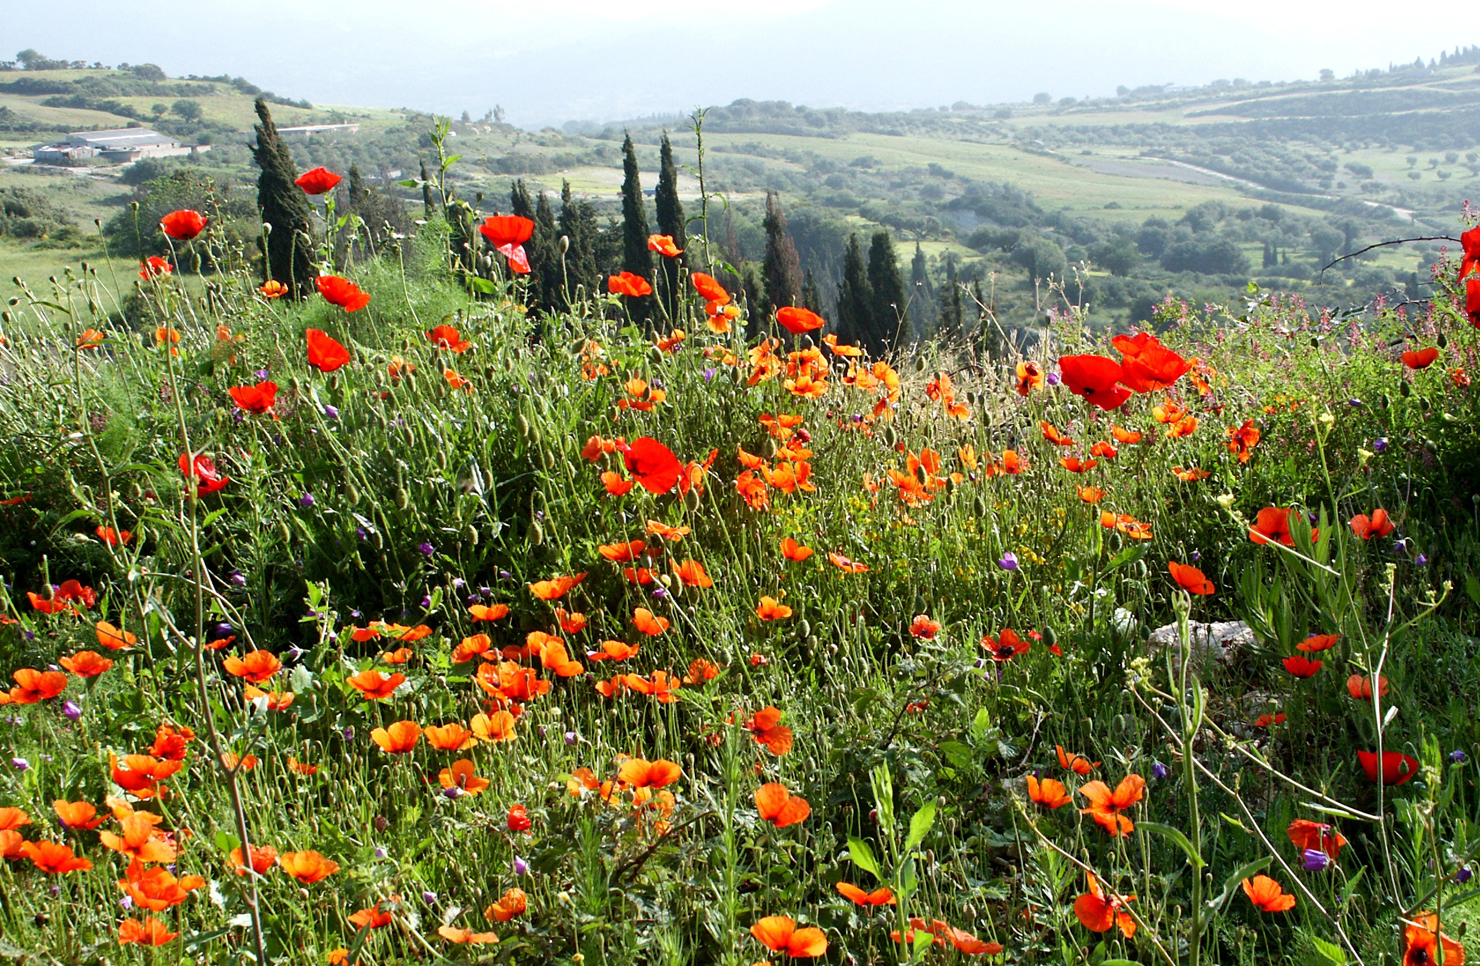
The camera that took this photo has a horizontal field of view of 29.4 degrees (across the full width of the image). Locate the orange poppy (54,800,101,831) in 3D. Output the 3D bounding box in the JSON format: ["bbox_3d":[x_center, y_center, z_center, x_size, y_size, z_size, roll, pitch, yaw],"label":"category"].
[{"bbox_3d":[-0.728,0.365,3.100,0.052,0.028,0.050,0,9,0],"label":"orange poppy"}]

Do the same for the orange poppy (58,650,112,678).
[{"bbox_3d":[-0.766,0.212,3.300,0.061,0.026,0.058,-3,13,0],"label":"orange poppy"}]

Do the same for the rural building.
[{"bbox_3d":[-121.020,-65.694,550.000,21.500,6.800,37.000,4,9,23],"label":"rural building"}]

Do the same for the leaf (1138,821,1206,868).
[{"bbox_3d":[0.375,0.314,2.450,0.058,0.039,0.022,-1,8,-6],"label":"leaf"}]

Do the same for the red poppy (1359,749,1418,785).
[{"bbox_3d":[0.736,0.322,3.200,0.069,0.034,0.064,0,9,0],"label":"red poppy"}]

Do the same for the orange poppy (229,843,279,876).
[{"bbox_3d":[-0.482,0.373,2.800,0.048,0.027,0.046,0,8,0],"label":"orange poppy"}]

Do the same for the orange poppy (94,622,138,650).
[{"bbox_3d":[-0.773,0.189,3.500,0.053,0.030,0.052,9,9,0],"label":"orange poppy"}]

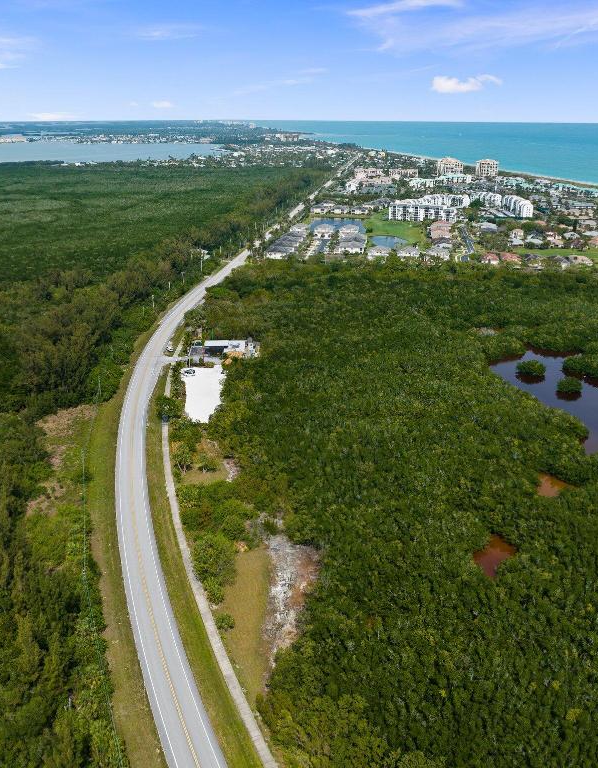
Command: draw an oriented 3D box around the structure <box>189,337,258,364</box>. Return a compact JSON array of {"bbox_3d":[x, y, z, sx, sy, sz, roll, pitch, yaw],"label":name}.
[{"bbox_3d":[-36.808,-16.626,350.462,33.000,5.000,20.500,0,21,-2],"label":"structure"}]

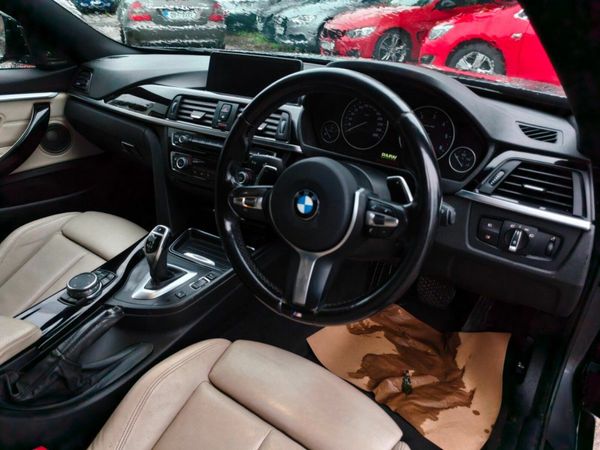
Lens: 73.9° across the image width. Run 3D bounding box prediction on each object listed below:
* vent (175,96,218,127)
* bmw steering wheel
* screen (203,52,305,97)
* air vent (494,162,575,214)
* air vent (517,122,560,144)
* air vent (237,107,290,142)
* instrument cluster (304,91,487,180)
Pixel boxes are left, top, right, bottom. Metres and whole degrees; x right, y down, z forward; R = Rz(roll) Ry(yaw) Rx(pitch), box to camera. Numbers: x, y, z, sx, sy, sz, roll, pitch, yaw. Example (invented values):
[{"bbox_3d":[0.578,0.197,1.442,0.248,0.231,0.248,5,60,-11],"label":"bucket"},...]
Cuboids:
[{"bbox_3d":[-0.239,-0.266,0.931,0.120,0.062,0.030,15,16,24],"label":"vent"},{"bbox_3d":[0.027,-0.039,0.606,0.372,0.372,0.085,8,4,32],"label":"bmw steering wheel"},{"bbox_3d":[-0.108,-0.340,0.920,0.267,0.098,0.025,20,20,31],"label":"screen"},{"bbox_3d":[0.352,-0.062,0.590,0.112,0.062,0.030,22,19,34],"label":"air vent"},{"bbox_3d":[0.372,-0.142,0.619,0.064,0.016,0.045,20,49,31],"label":"air vent"},{"bbox_3d":[-0.077,-0.223,0.858,0.125,0.062,0.030,15,16,24],"label":"air vent"},{"bbox_3d":[0.177,-0.176,0.761,0.335,0.125,0.050,20,17,31],"label":"instrument cluster"}]

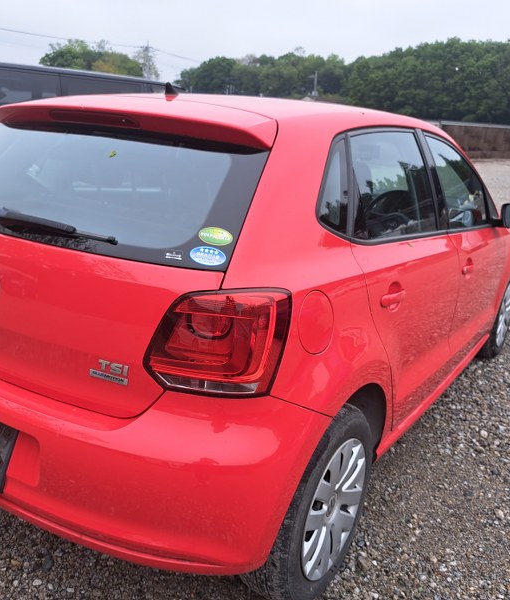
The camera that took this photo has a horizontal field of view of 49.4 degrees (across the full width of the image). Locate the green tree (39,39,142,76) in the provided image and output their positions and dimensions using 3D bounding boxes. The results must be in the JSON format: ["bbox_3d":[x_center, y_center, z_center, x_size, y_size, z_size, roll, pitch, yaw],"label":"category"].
[{"bbox_3d":[-17.267,-22.686,58.494,11.000,8.763,11.000,-1,18,-16],"label":"green tree"}]

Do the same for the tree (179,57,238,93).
[{"bbox_3d":[-6.903,-29.328,79.574,8.800,10.351,8.800,2,17,-6],"label":"tree"}]

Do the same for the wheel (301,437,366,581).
[{"bbox_3d":[0.208,0.599,1.634,0.100,0.415,0.415,15,20,31],"label":"wheel"}]

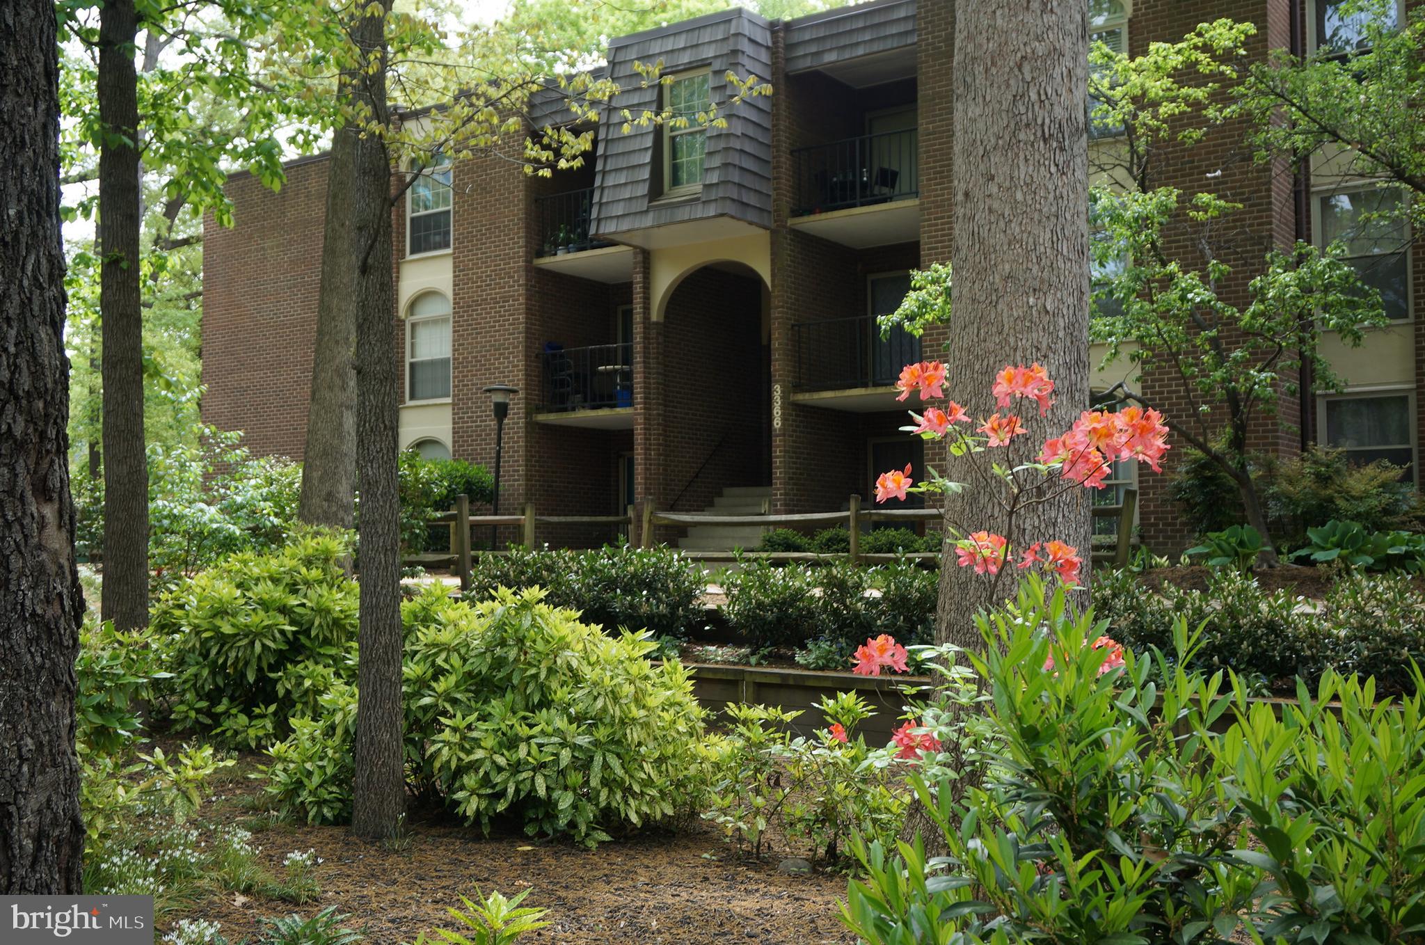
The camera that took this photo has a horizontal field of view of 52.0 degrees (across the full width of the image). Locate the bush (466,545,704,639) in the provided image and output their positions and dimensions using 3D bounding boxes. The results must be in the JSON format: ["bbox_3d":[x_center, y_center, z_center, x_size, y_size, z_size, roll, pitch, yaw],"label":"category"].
[{"bbox_3d":[-1.334,1.237,15.041,2.600,1.020,1.000,-2,-3,34],"label":"bush"}]

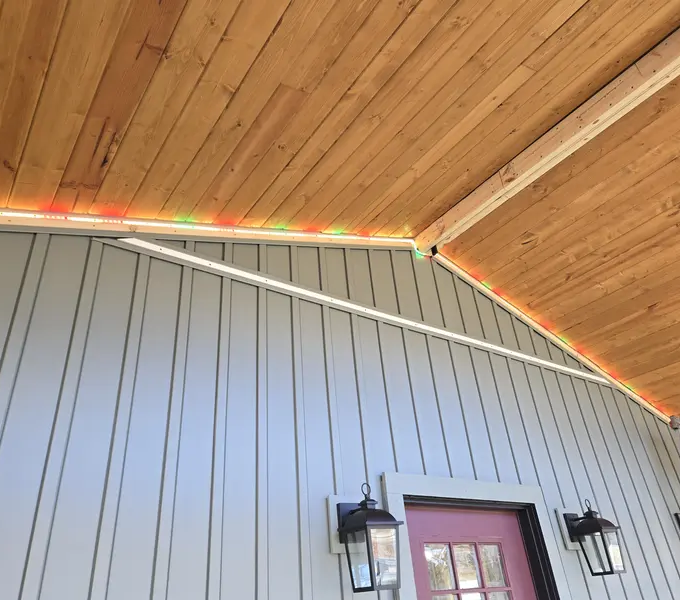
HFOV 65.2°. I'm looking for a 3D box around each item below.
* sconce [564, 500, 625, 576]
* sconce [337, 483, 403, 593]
[{"bbox_3d":[1.337,1.246,2.797,0.173,0.365,0.215,17,-38,-32],"label":"sconce"},{"bbox_3d":[0.104,0.876,1.977,0.173,0.365,0.215,17,-38,-32],"label":"sconce"}]

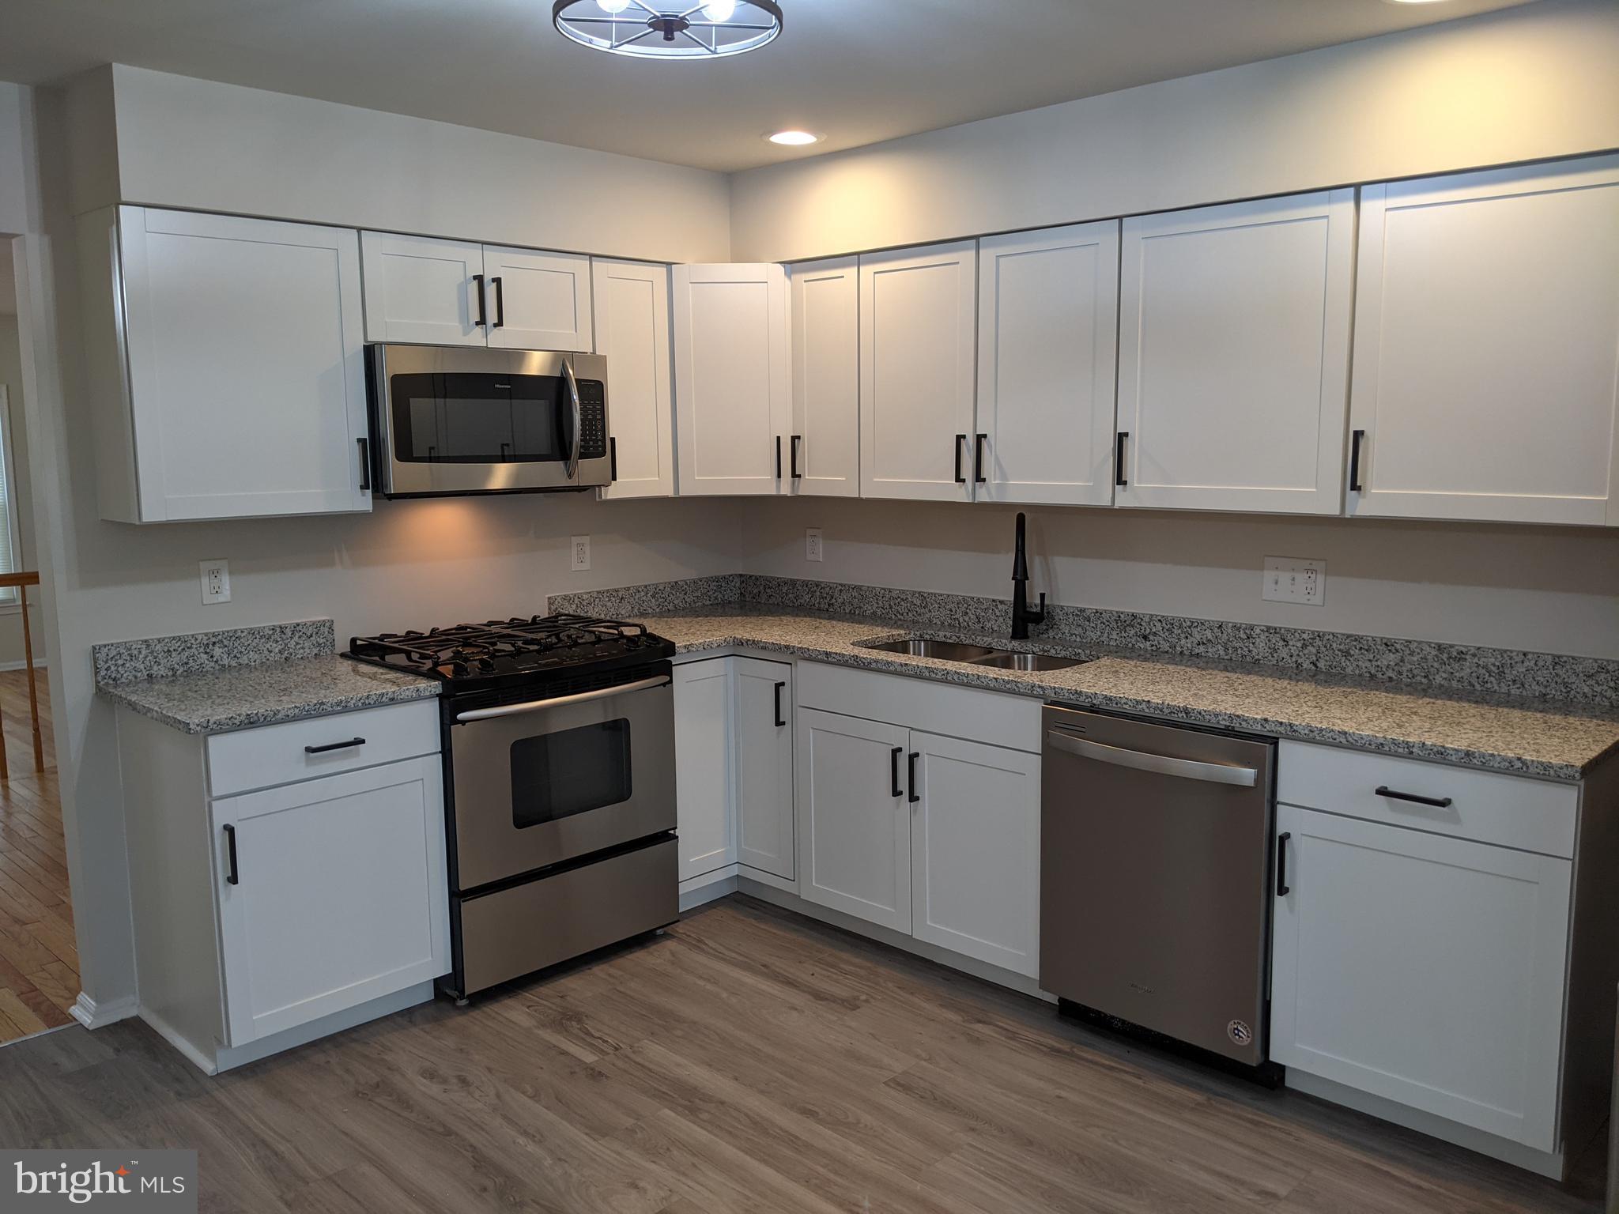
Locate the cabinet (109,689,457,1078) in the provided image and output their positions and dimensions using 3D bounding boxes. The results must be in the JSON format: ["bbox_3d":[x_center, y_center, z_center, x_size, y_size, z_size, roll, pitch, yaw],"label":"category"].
[{"bbox_3d":[-1.416,0.673,3.428,0.632,0.882,0.607,7,11,44],"label":"cabinet"}]

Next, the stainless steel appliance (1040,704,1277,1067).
[{"bbox_3d":[1.034,0.655,3.337,0.606,0.820,0.630,7,11,44],"label":"stainless steel appliance"}]

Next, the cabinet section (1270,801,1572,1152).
[{"bbox_3d":[1.479,0.734,2.892,0.590,0.614,0.625,7,11,44],"label":"cabinet section"}]

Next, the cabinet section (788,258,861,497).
[{"bbox_3d":[0.159,-0.748,4.188,0.305,0.757,0.327,7,11,44],"label":"cabinet section"}]

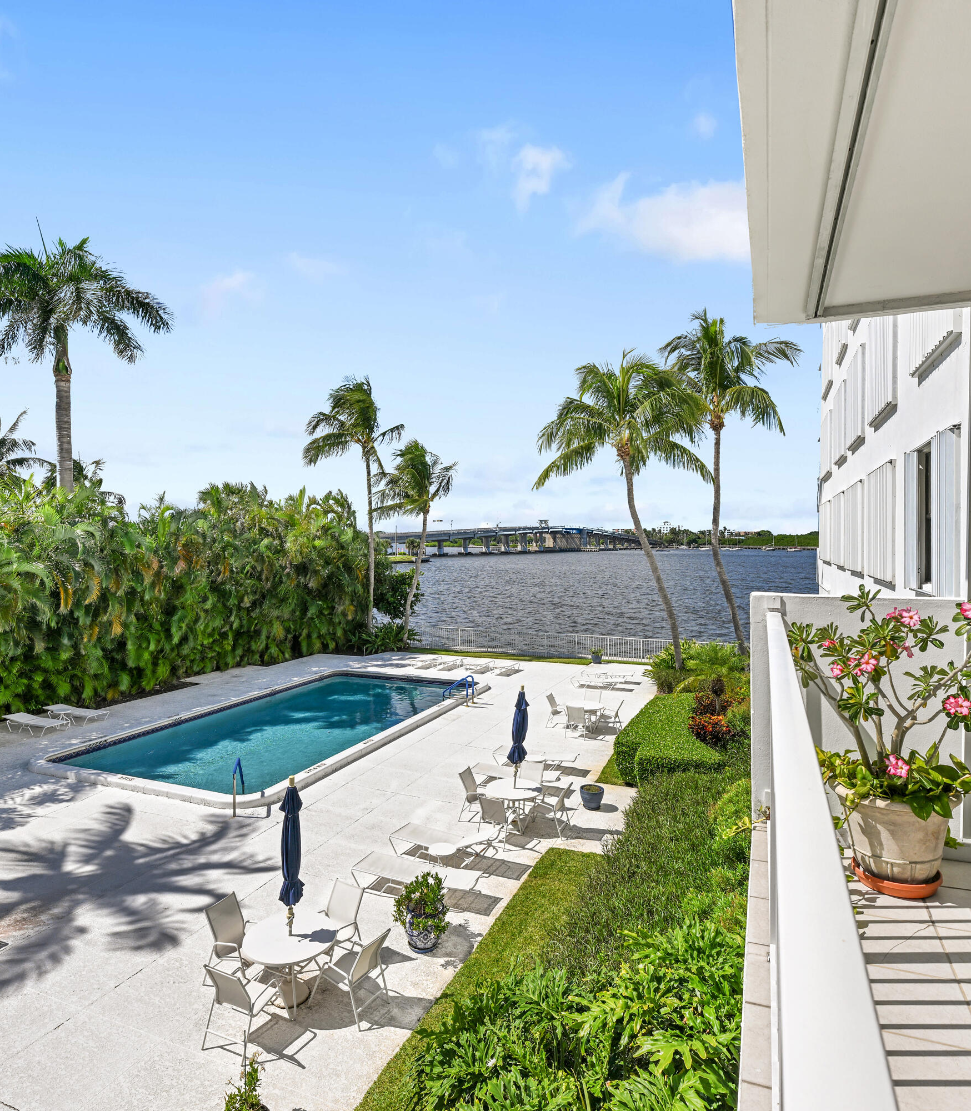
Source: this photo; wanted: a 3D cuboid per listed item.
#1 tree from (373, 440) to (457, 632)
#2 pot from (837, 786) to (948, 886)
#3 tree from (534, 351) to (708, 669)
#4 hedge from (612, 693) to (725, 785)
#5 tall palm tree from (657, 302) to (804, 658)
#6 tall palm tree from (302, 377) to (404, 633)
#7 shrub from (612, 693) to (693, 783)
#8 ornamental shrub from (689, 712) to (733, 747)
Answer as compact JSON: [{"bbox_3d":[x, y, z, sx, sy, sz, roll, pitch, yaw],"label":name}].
[{"bbox_3d":[-3.668,-0.540,33.493,4.300,10.910,4.300,0,1,0],"label":"tree"},{"bbox_3d":[1.694,1.140,2.705,0.440,0.390,0.440,0,1,24],"label":"pot"},{"bbox_3d":[5.617,-1.679,26.478,6.900,13.370,6.900,0,1,24],"label":"tree"},{"bbox_3d":[5.131,4.750,17.218,2.500,0.750,6.500,0,1,24],"label":"hedge"},{"bbox_3d":[10.226,-2.630,26.966,5.800,15.250,5.800,0,1,24],"label":"tall palm tree"},{"bbox_3d":[-6.765,-2.156,33.472,5.200,14.140,5.200,0,1,0],"label":"tall palm tree"},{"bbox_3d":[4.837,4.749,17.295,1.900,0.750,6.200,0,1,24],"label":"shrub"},{"bbox_3d":[5.996,4.674,17.361,1.150,0.900,1.100,0,1,24],"label":"ornamental shrub"}]

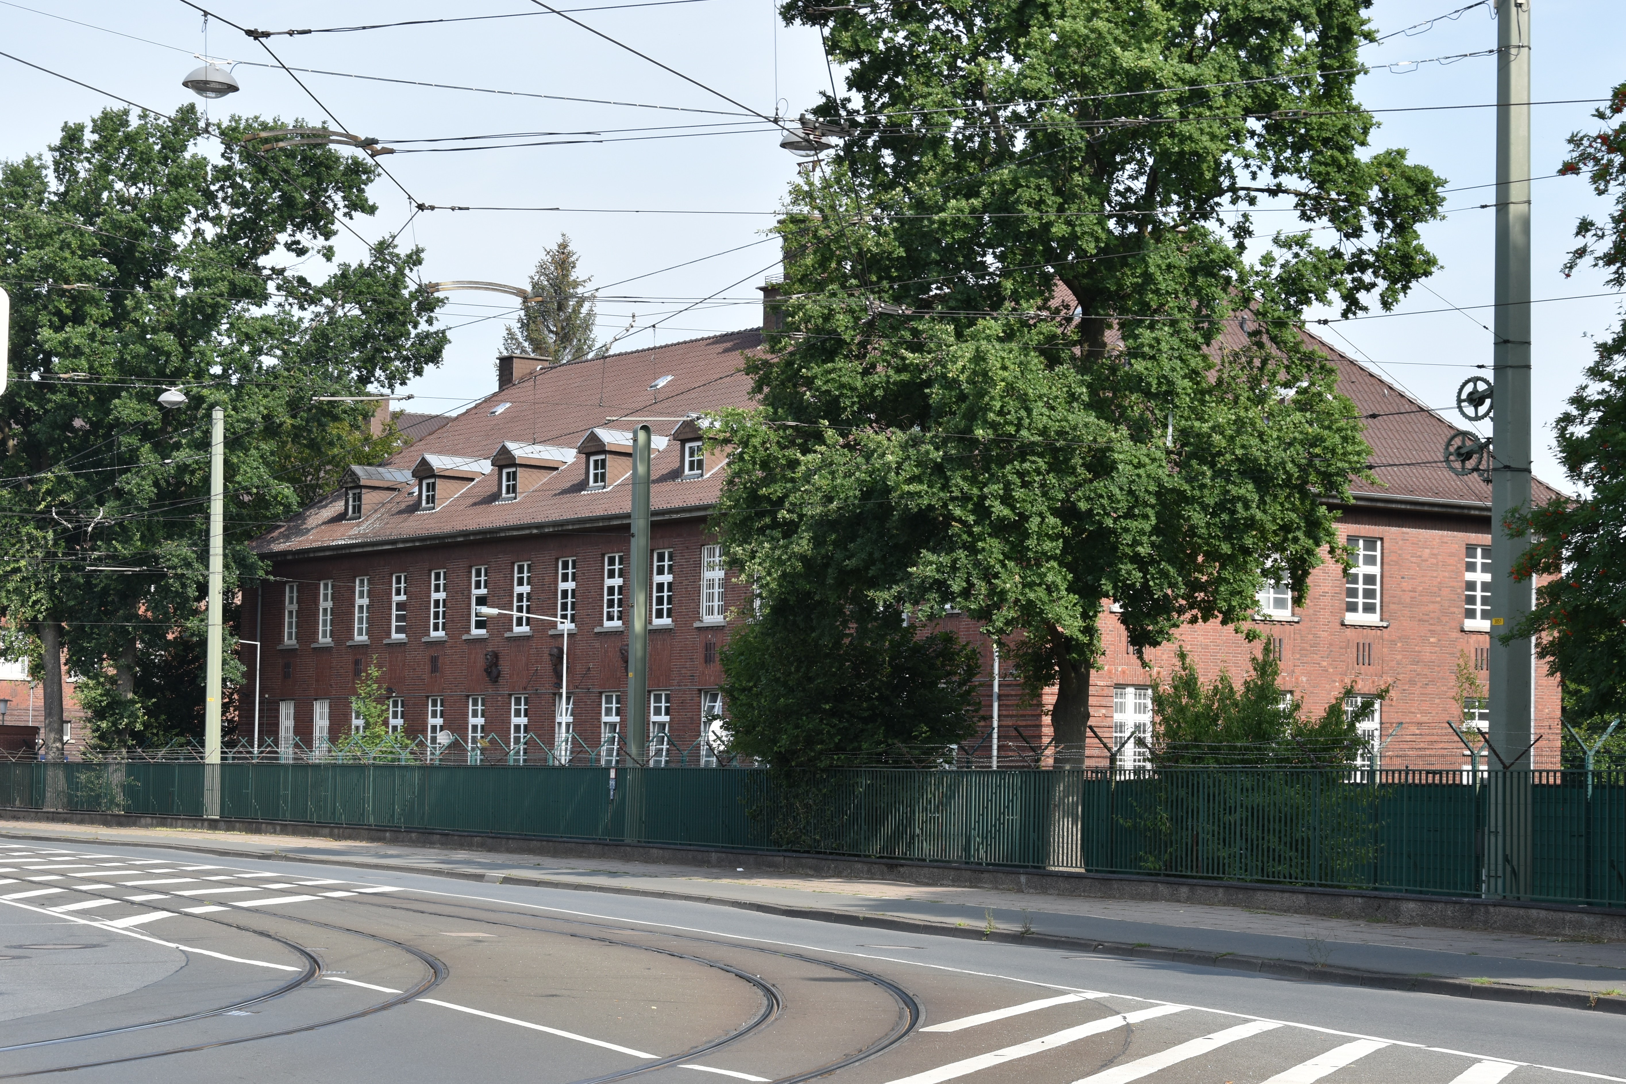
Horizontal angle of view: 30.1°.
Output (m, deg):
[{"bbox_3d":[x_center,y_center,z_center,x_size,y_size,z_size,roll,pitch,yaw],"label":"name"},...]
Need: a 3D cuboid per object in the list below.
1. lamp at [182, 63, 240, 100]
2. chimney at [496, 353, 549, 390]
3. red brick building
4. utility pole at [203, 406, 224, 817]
[{"bbox_3d":[-5.667,-4.335,28.500,0.530,0.330,0.530,2,-4,-11],"label":"lamp"},{"bbox_3d":[-10.033,-5.390,104.980,1.500,2.000,1.100,4,-5,-34],"label":"chimney"},{"bbox_3d":[-0.180,0.654,89.665,17.500,14.850,44.450,4,-5,-34],"label":"red brick building"},{"bbox_3d":[-14.493,1.700,73.360,0.390,10.020,0.390,3,-5,-34],"label":"utility pole"}]

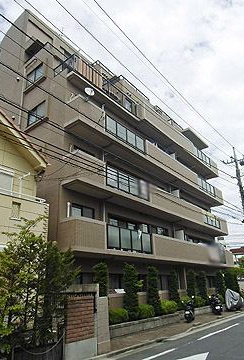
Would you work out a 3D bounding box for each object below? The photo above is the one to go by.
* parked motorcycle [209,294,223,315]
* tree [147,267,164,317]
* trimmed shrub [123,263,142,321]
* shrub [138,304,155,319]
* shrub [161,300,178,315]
[{"bbox_3d":[5.882,7.821,20.991,0.720,1.200,1.800,-3,-18,4],"label":"parked motorcycle"},{"bbox_3d":[1.583,5.236,15.740,0.800,2.290,0.800,-2,-18,-1],"label":"tree"},{"bbox_3d":[0.442,4.663,14.035,0.820,2.370,0.820,-2,-18,-1],"label":"trimmed shrub"},{"bbox_3d":[1.074,5.756,14.577,0.750,0.620,0.750,-2,-18,-1],"label":"shrub"},{"bbox_3d":[2.358,6.325,16.524,0.900,0.690,0.900,-13,-21,30],"label":"shrub"}]

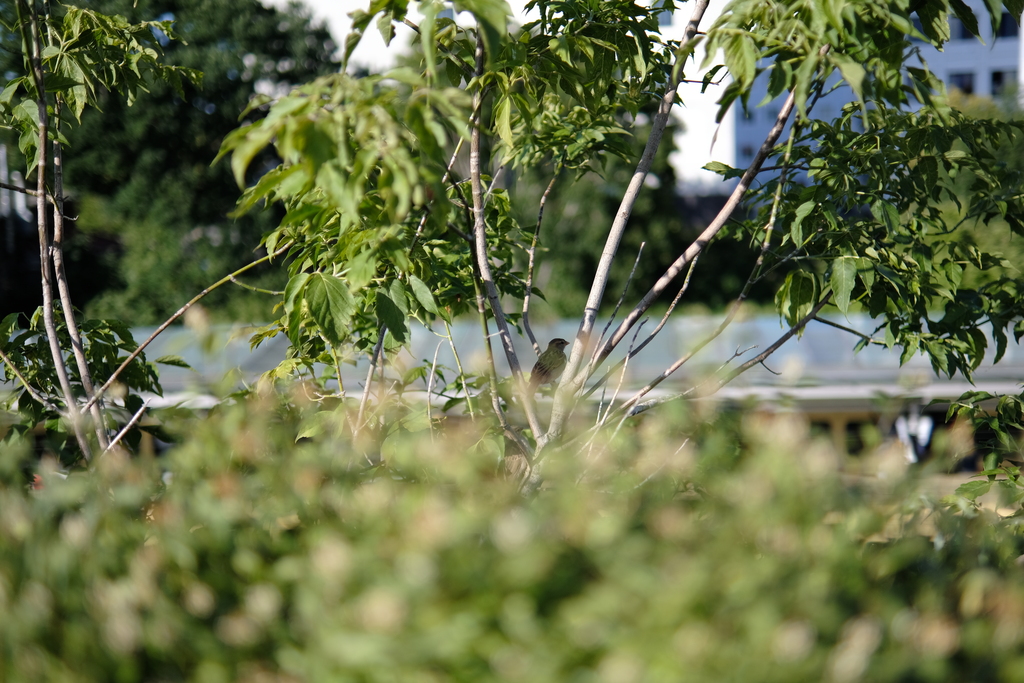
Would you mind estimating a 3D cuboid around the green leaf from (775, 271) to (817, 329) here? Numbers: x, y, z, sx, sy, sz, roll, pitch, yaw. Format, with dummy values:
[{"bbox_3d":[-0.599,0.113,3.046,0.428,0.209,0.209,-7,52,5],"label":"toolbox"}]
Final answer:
[{"bbox_3d":[0.522,-0.077,2.600,0.070,0.105,0.045,0,0,0],"label":"green leaf"}]

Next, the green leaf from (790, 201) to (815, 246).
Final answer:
[{"bbox_3d":[0.541,-0.220,2.650,0.040,0.085,0.030,14,0,11],"label":"green leaf"}]

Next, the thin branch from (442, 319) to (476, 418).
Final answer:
[{"bbox_3d":[-0.093,0.050,2.650,0.017,0.192,0.020,-16,0,0],"label":"thin branch"}]

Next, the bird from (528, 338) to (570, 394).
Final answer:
[{"bbox_3d":[0.070,0.048,2.650,0.105,0.108,0.065,-2,3,-45],"label":"bird"}]

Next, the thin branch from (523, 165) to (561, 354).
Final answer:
[{"bbox_3d":[0.052,-0.156,2.680,0.047,0.356,0.040,5,0,0],"label":"thin branch"}]

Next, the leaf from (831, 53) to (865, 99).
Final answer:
[{"bbox_3d":[0.578,-0.457,2.450,0.052,0.085,0.030,-17,0,0],"label":"leaf"}]

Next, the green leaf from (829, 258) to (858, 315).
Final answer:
[{"bbox_3d":[0.608,-0.102,2.600,0.050,0.105,0.025,3,0,6],"label":"green leaf"}]

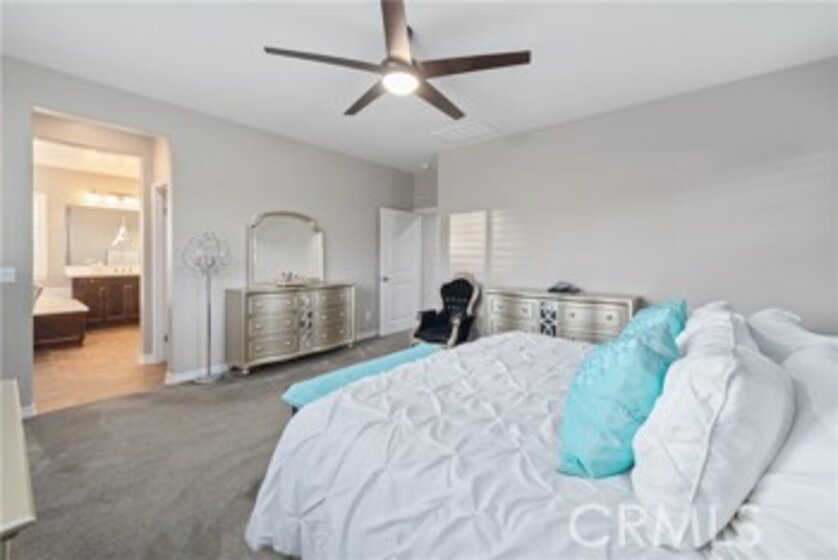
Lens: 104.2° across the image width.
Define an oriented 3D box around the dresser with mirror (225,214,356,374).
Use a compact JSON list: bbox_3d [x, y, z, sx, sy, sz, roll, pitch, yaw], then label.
[{"bbox_3d":[-1.508,0.073,4.080,0.450,1.850,1.450,2,3,42],"label":"dresser with mirror"}]

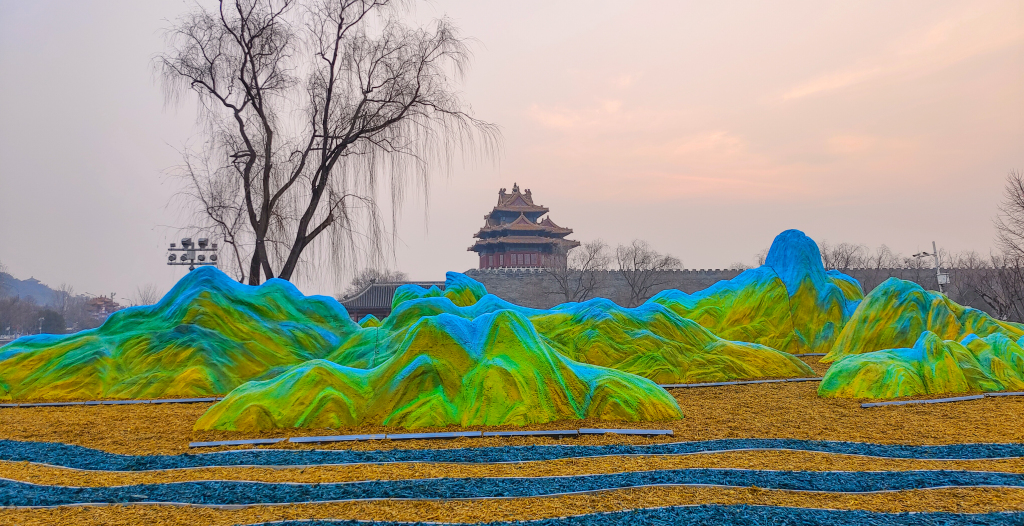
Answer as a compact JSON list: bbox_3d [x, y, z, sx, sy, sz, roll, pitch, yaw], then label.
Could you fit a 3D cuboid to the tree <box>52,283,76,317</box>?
[{"bbox_3d":[-121.831,12.520,184.747,7.000,13.930,7.000,-1,-5,0],"label":"tree"}]

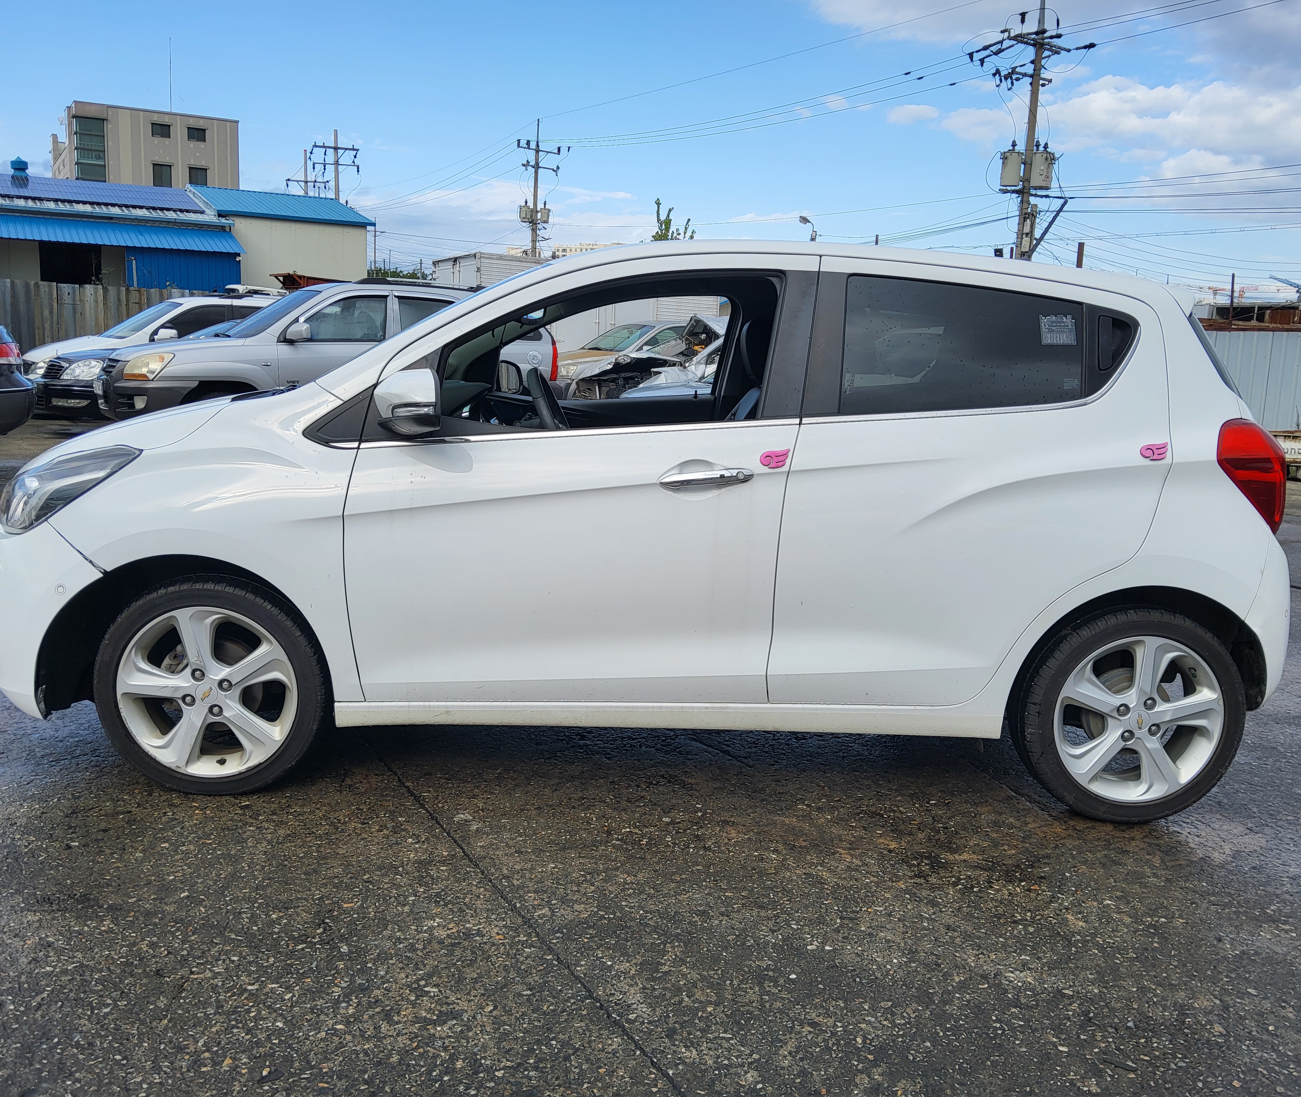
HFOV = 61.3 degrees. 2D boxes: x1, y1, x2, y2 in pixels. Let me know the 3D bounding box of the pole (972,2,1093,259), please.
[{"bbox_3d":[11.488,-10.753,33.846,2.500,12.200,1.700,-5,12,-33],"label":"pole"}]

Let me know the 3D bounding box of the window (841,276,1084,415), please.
[{"bbox_3d":[0.790,-0.500,2.786,0.621,0.358,0.035,2,-8,-2],"label":"window"}]

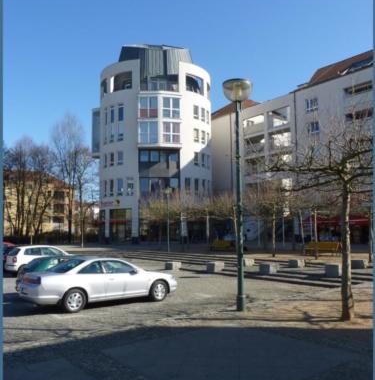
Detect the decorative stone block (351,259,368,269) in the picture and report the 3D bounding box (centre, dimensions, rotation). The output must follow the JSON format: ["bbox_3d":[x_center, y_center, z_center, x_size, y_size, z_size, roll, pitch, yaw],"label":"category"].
[{"bbox_3d":[7.371,3.206,16.763,0.600,0.430,0.580,-6,-8,44],"label":"decorative stone block"}]

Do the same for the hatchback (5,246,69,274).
[{"bbox_3d":[-6.908,3.475,19.493,3.900,1.460,1.660,4,-7,-41],"label":"hatchback"}]

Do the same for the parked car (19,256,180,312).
[{"bbox_3d":[-2.438,2.711,11.795,4.740,1.400,1.790,4,-7,-37],"label":"parked car"}]

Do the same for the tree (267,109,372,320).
[{"bbox_3d":[3.285,0.448,8.293,3.500,4.500,3.400,0,-6,0],"label":"tree"}]

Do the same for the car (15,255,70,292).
[{"bbox_3d":[-3.746,2.966,13.779,4.200,1.350,1.700,4,-7,-37],"label":"car"}]

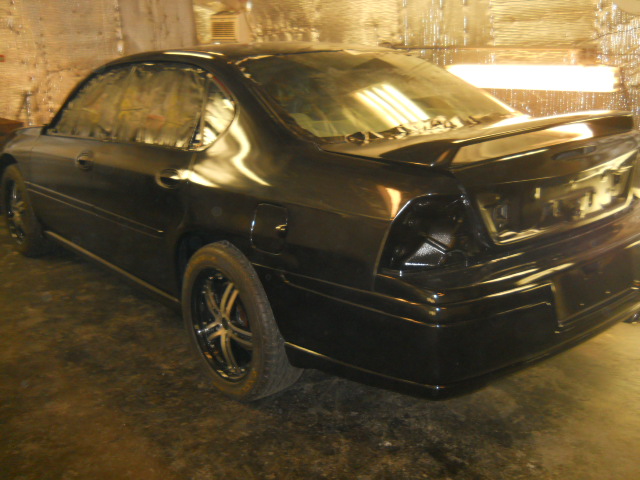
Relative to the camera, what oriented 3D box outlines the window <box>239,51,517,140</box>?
[{"bbox_3d":[0.278,-0.673,3.021,1.230,0.120,0.740,-13,43,-37],"label":"window"}]

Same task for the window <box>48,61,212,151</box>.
[{"bbox_3d":[-0.974,-0.687,3.432,0.090,0.430,1.740,23,-4,-40],"label":"window"}]

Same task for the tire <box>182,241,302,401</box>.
[{"bbox_3d":[-0.317,0.322,2.777,0.225,0.668,0.668,-13,18,-37],"label":"tire"}]

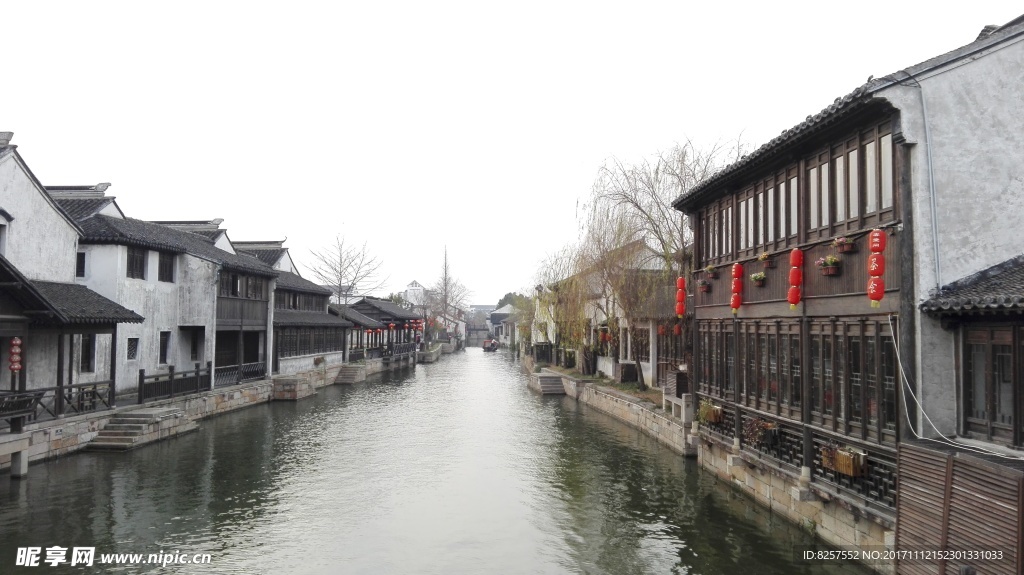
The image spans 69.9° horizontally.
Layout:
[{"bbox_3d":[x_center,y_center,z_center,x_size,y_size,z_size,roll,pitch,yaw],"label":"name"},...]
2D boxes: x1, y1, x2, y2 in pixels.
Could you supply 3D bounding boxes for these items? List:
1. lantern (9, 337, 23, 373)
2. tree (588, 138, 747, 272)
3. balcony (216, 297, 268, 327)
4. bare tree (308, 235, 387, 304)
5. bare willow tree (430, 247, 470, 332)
[{"bbox_3d":[-14.604,1.972,21.562,0.391,1.059,0.391,0,-3,-2],"label":"lantern"},{"bbox_3d":[4.965,-0.393,23.025,5.013,8.681,5.200,0,-3,-2],"label":"tree"},{"bbox_3d":[-12.994,1.152,35.549,0.150,1.200,5.280,0,-3,6],"label":"balcony"},{"bbox_3d":[-12.497,0.799,55.250,5.907,9.639,6.000,0,-3,-2],"label":"bare tree"},{"bbox_3d":[-8.866,1.150,102.766,5.629,13.859,5.400,0,-3,-2],"label":"bare willow tree"}]

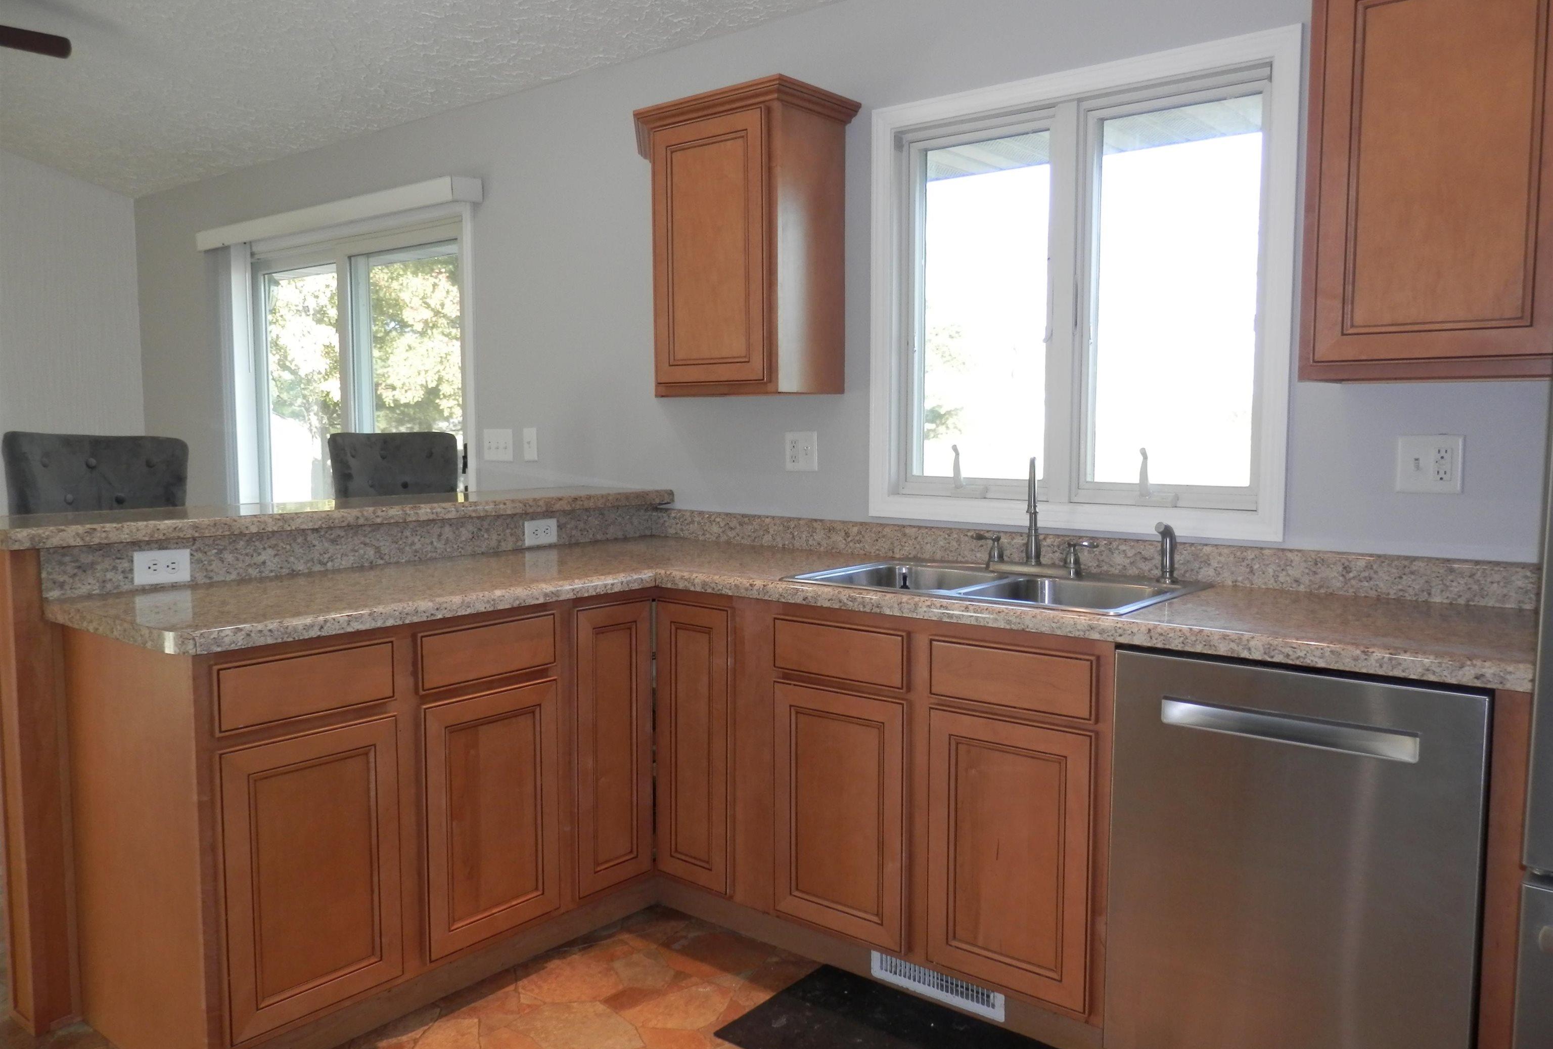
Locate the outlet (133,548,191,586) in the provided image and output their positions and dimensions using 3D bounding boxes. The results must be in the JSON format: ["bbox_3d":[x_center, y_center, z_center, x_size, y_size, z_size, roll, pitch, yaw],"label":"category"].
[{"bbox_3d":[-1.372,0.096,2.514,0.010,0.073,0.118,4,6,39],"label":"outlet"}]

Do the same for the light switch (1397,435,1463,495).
[{"bbox_3d":[1.335,-0.123,2.291,0.118,0.118,0.011,4,6,38],"label":"light switch"}]

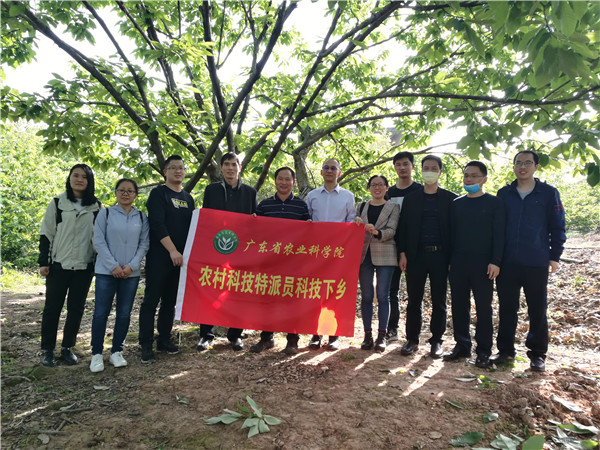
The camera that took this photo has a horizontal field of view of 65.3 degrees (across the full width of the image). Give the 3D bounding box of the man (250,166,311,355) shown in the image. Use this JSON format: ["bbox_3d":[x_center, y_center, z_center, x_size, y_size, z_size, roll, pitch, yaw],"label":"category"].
[{"bbox_3d":[-0.175,0.305,4.200,0.540,1.670,0.340,2,-2,2],"label":"man"}]

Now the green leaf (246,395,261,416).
[{"bbox_3d":[-0.281,1.103,2.860,0.065,0.085,0.145,2,-1,-41],"label":"green leaf"}]

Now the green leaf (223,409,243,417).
[{"bbox_3d":[-0.372,1.036,2.580,0.055,0.035,0.130,3,-2,-37],"label":"green leaf"}]

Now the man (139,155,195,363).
[{"bbox_3d":[-1.147,0.279,4.020,0.500,1.720,0.400,2,-2,-21],"label":"man"}]

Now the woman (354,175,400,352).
[{"bbox_3d":[0.702,0.340,4.240,0.450,1.590,0.370,1,-2,19],"label":"woman"}]

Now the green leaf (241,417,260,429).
[{"bbox_3d":[-0.291,1.166,2.750,0.145,0.040,0.075,2,-1,-44],"label":"green leaf"}]

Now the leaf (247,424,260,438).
[{"bbox_3d":[-0.238,1.059,2.400,0.065,0.030,0.130,1,-2,21],"label":"leaf"}]

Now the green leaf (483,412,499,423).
[{"bbox_3d":[1.079,1.090,2.650,0.095,0.035,0.075,2,-2,-18],"label":"green leaf"}]

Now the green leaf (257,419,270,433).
[{"bbox_3d":[-0.210,1.170,2.730,0.075,0.040,0.130,2,-1,-24],"label":"green leaf"}]

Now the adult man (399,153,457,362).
[{"bbox_3d":[1.092,0.263,4.040,0.530,1.730,0.330,1,-2,8],"label":"adult man"}]

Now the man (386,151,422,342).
[{"bbox_3d":[0.979,0.205,4.470,0.500,1.790,0.320,1,-2,8],"label":"man"}]

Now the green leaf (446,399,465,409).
[{"bbox_3d":[1.013,1.163,3.050,0.130,0.035,0.055,1,-1,32],"label":"green leaf"}]

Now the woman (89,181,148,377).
[{"bbox_3d":[-1.497,0.397,3.870,0.470,1.580,0.330,2,-1,-23],"label":"woman"}]

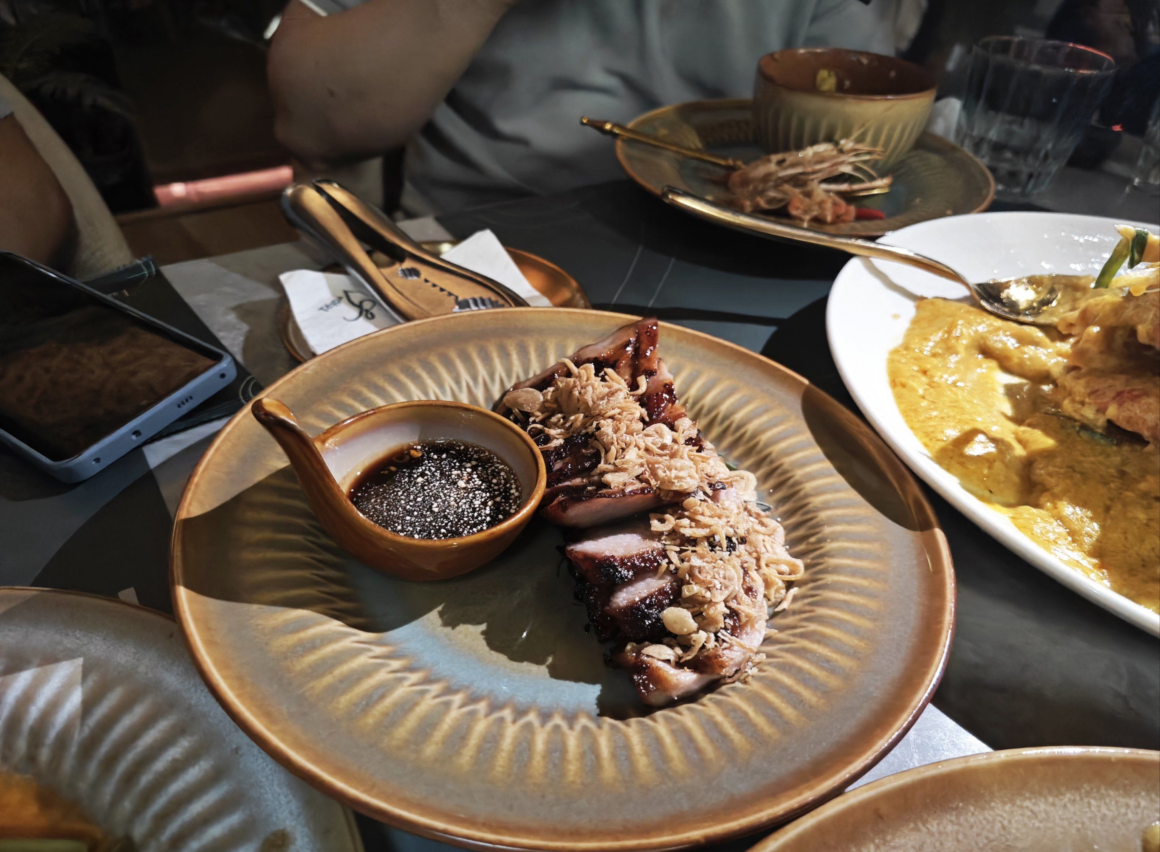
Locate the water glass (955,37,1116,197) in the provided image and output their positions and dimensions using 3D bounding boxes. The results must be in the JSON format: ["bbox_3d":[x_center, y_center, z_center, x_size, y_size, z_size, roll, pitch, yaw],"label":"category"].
[{"bbox_3d":[0.304,-0.211,0.533,0.083,0.087,0.083,2,40,0],"label":"water glass"}]

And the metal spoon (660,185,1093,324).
[{"bbox_3d":[0.149,-0.092,0.395,0.219,0.028,0.043,20,43,10],"label":"metal spoon"}]

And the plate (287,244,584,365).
[{"bbox_3d":[-0.069,-0.049,0.378,0.144,0.020,0.144,1,40,-1],"label":"plate"}]

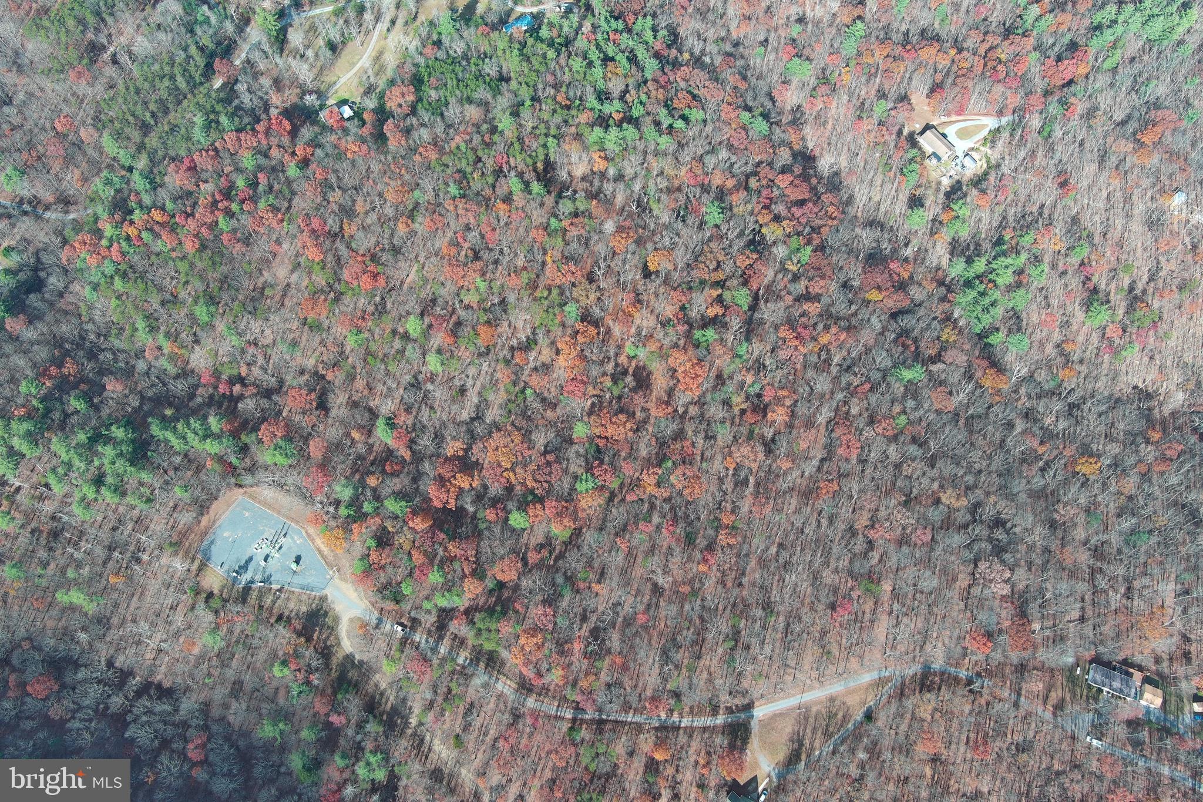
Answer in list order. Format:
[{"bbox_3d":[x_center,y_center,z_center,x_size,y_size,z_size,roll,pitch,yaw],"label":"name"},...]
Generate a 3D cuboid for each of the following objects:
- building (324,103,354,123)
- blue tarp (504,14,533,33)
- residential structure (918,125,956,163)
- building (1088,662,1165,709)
[{"bbox_3d":[-129.640,-140.980,475.370,13.100,5.000,9.600,-31,73,-11],"label":"building"},{"bbox_3d":[-42.390,-194.410,499.520,14.000,2.300,6.300,-23,70,-9],"label":"blue tarp"},{"bbox_3d":[162.800,-124.170,468.660,9.000,6.000,15.200,-34,73,-12],"label":"residential structure"},{"bbox_3d":[207.080,111.310,382.590,28.700,5.000,11.000,19,71,7],"label":"building"}]

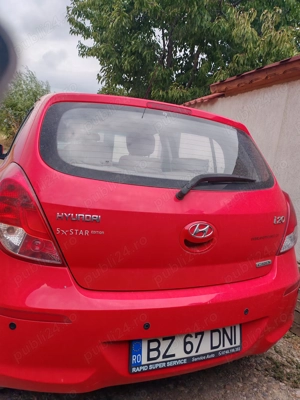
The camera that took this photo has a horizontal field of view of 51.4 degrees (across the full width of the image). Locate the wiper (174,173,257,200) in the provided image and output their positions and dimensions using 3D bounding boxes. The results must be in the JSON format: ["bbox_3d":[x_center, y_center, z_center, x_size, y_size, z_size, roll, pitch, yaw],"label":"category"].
[{"bbox_3d":[0.338,-0.057,1.465,0.470,0.135,0.060,2,-27,-24],"label":"wiper"}]

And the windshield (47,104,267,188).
[{"bbox_3d":[0.116,-0.234,1.500,1.210,0.430,0.100,2,-27,-24],"label":"windshield"}]

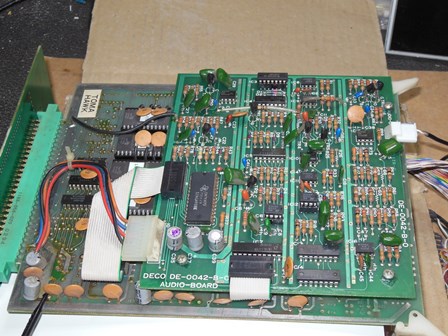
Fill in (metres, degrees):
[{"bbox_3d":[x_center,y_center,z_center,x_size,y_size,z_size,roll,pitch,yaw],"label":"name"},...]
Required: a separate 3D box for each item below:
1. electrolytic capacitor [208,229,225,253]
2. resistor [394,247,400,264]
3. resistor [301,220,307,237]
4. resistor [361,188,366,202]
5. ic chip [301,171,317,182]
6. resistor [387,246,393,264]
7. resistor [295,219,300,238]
[{"bbox_3d":[-0.004,0.039,0.346,0.008,0.011,0.008,1,52,6],"label":"electrolytic capacitor"},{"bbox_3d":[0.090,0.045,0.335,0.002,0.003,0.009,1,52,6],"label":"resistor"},{"bbox_3d":[0.044,0.033,0.354,0.003,0.003,0.007,1,52,5],"label":"resistor"},{"bbox_3d":[0.079,0.015,0.365,0.003,0.003,0.007,1,52,6],"label":"resistor"},{"bbox_3d":[0.049,0.006,0.374,0.010,0.004,0.007,1,52,6],"label":"ic chip"},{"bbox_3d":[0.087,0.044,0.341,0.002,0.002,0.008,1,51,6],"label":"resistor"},{"bbox_3d":[0.040,0.033,0.354,0.003,0.003,0.009,2,52,6],"label":"resistor"}]

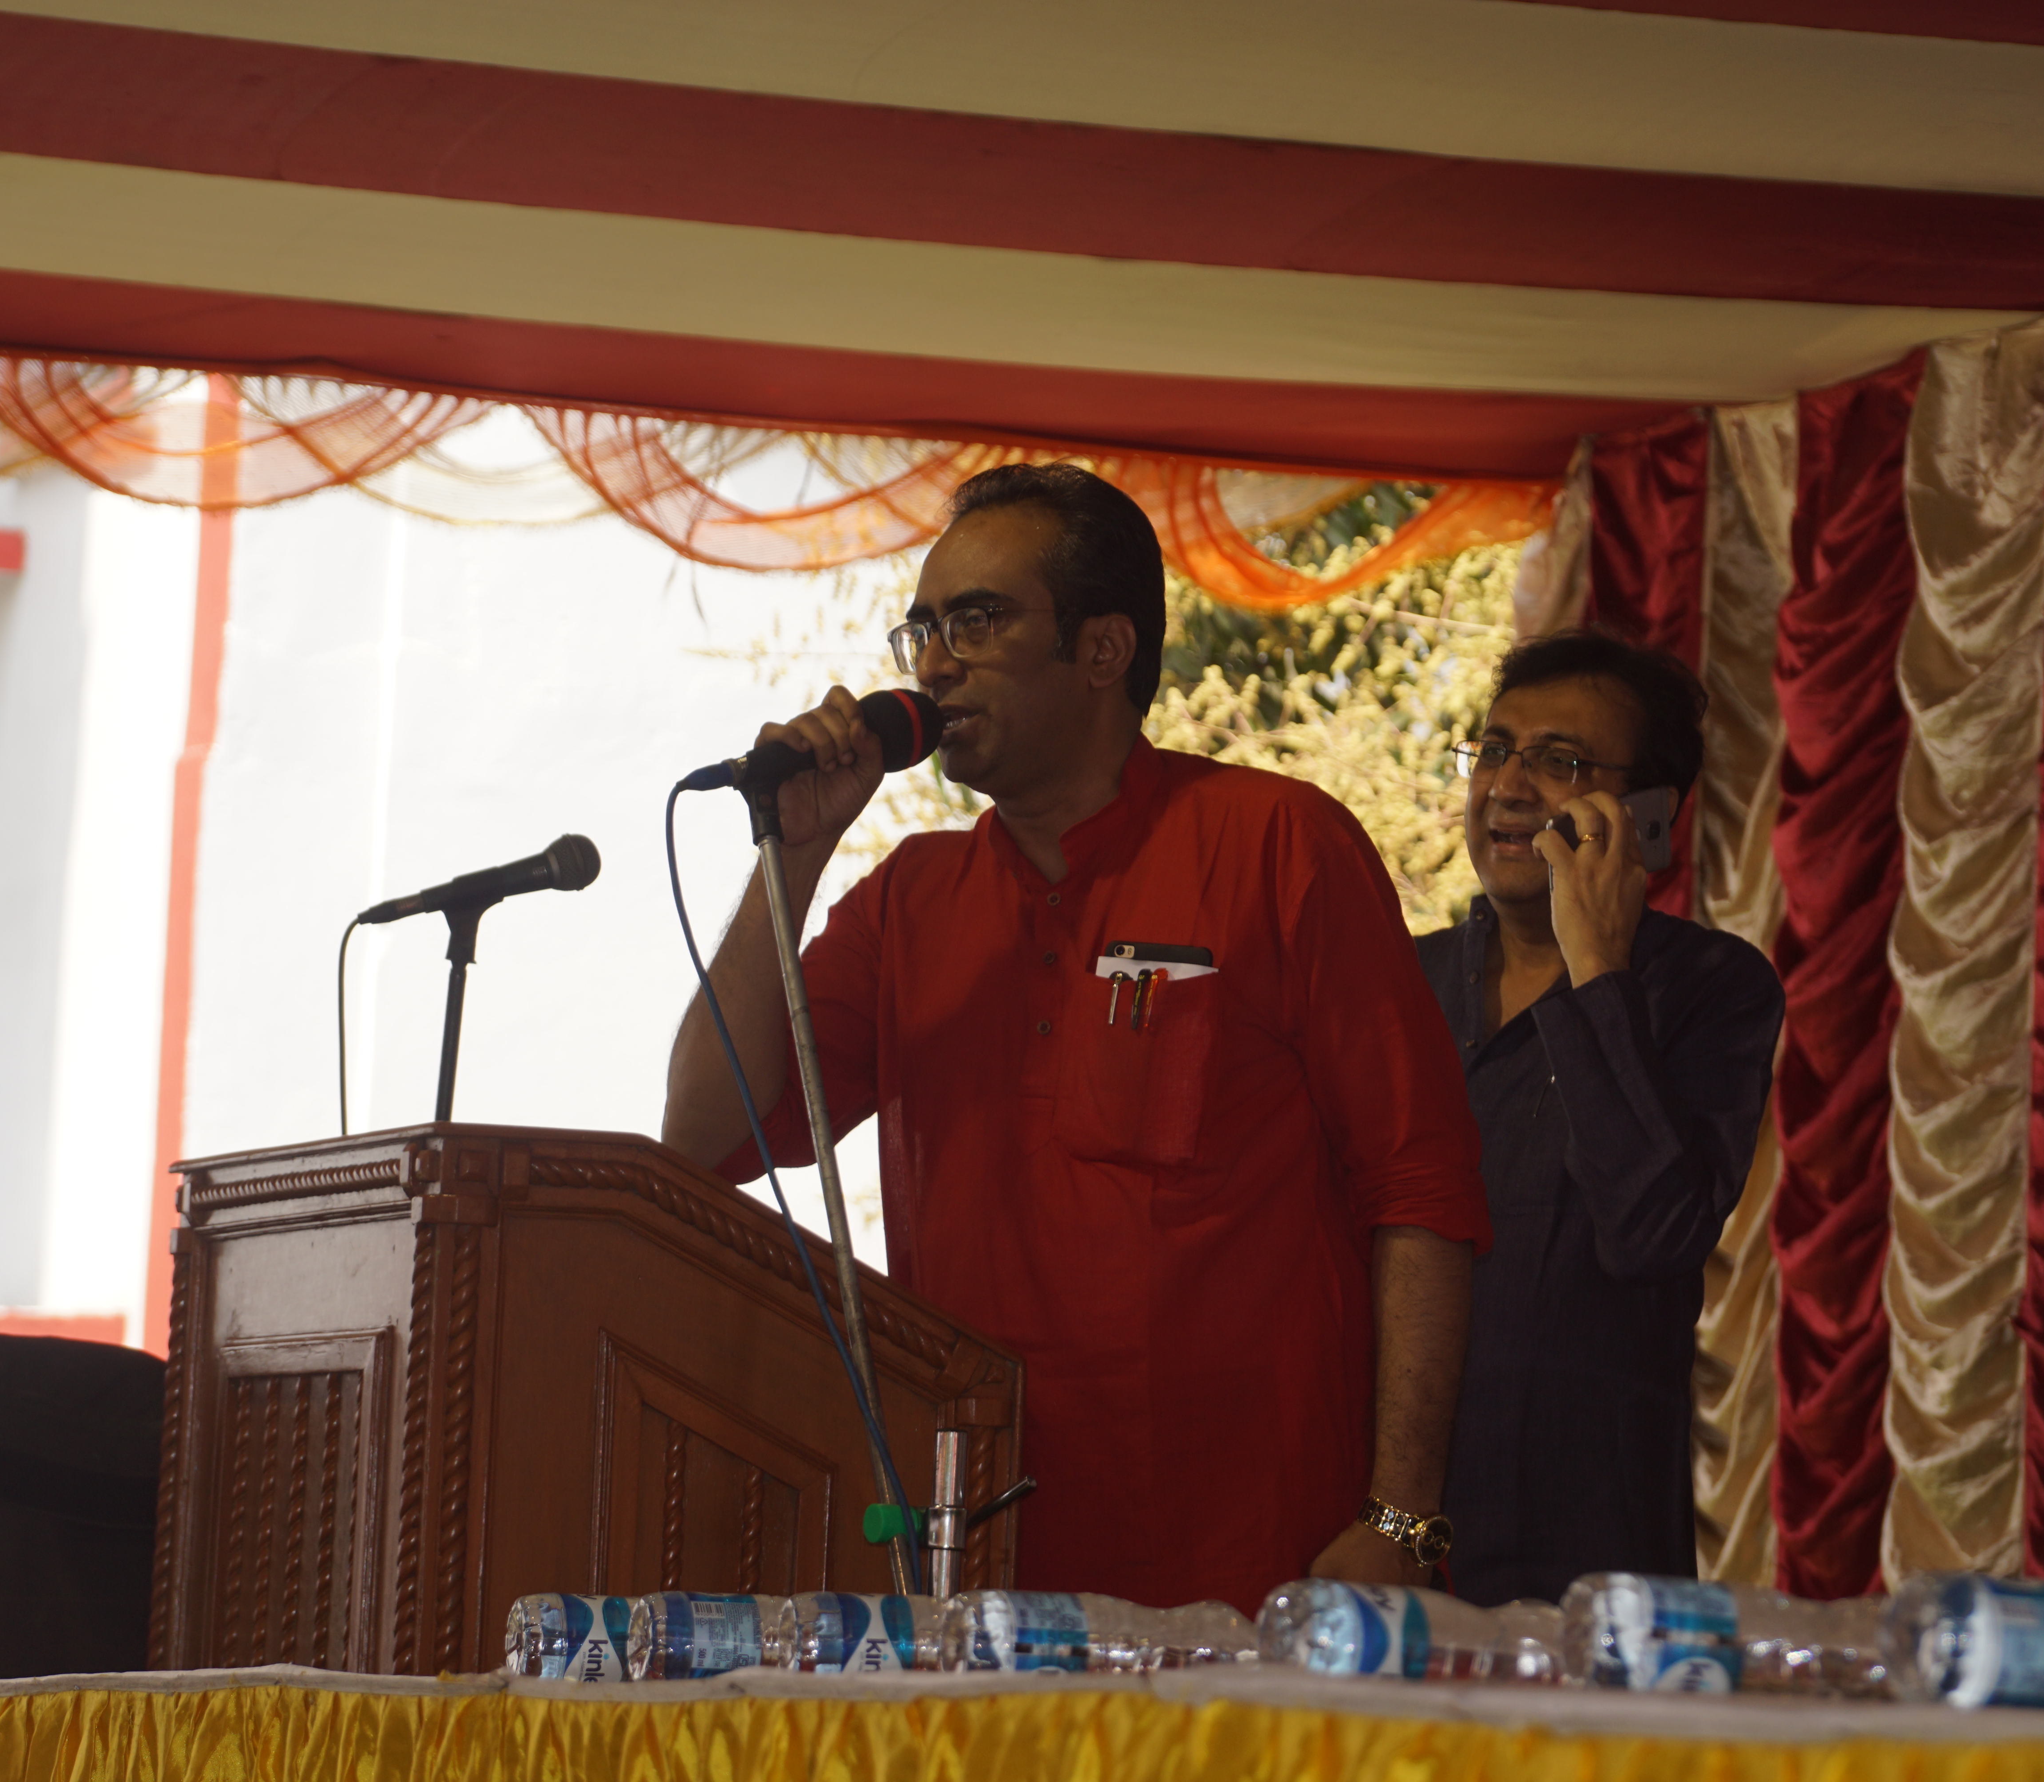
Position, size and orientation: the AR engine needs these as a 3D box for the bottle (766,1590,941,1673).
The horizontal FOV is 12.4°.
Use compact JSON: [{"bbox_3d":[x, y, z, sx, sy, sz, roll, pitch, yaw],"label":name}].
[{"bbox_3d":[-0.053,0.518,6.480,0.222,0.064,0.064,4,-5,-20],"label":"bottle"}]

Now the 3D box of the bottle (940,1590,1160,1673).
[{"bbox_3d":[0.062,0.496,6.203,0.222,0.064,0.064,4,-5,-20],"label":"bottle"}]

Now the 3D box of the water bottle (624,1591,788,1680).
[{"bbox_3d":[-0.163,0.535,6.703,0.222,0.064,0.064,4,-5,-19],"label":"water bottle"}]

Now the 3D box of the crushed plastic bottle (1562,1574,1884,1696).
[{"bbox_3d":[0.403,0.403,5.067,0.222,0.064,0.064,4,-5,-20],"label":"crushed plastic bottle"}]

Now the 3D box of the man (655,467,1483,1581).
[{"bbox_3d":[0.030,0.526,7.126,0.580,1.710,0.430,-1,-6,32],"label":"man"}]

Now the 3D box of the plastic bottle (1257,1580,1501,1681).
[{"bbox_3d":[0.258,0.454,5.718,0.222,0.064,0.064,4,-5,-22],"label":"plastic bottle"}]

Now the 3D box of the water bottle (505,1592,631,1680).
[{"bbox_3d":[-0.264,0.553,6.942,0.222,0.064,0.064,4,-5,-18],"label":"water bottle"}]

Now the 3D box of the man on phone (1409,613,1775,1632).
[{"bbox_3d":[0.425,0.622,8.076,0.540,1.700,0.380,-1,-6,28],"label":"man on phone"}]

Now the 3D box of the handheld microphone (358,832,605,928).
[{"bbox_3d":[-0.440,-0.004,7.650,0.205,0.048,0.048,-14,0,-18],"label":"handheld microphone"}]

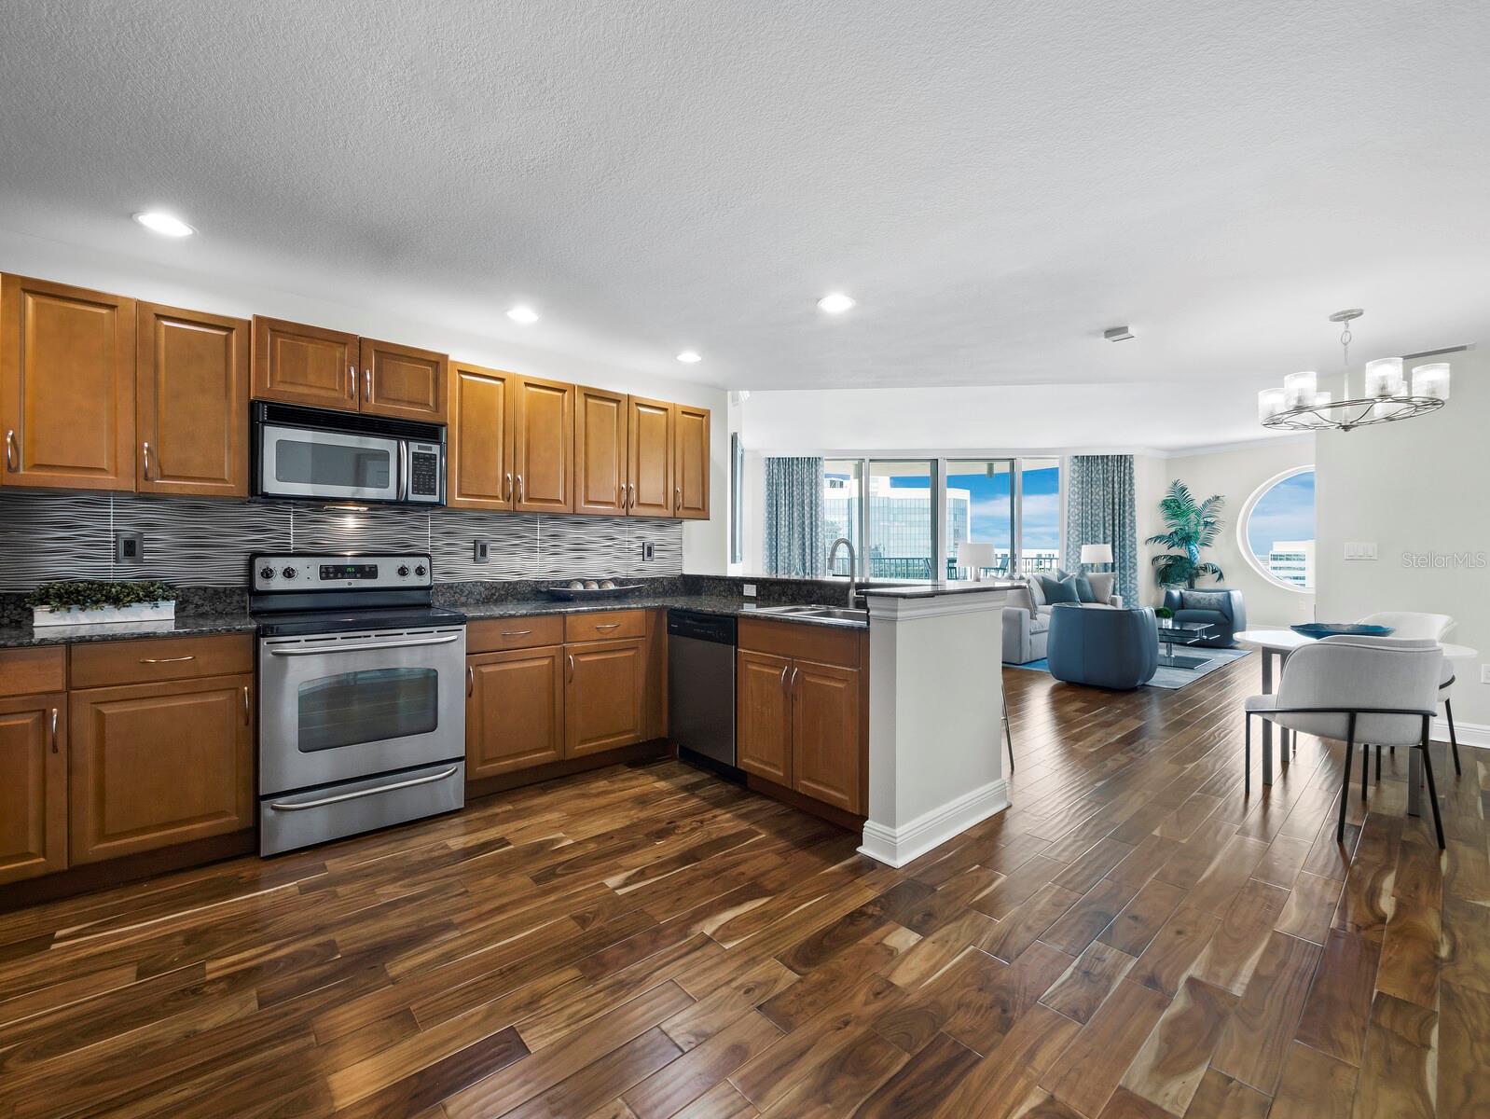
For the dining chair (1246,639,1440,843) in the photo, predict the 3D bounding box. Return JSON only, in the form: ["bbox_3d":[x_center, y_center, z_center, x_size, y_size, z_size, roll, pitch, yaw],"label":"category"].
[{"bbox_3d":[2.735,0.780,2.770,0.550,0.810,0.575,0,0,12],"label":"dining chair"}]

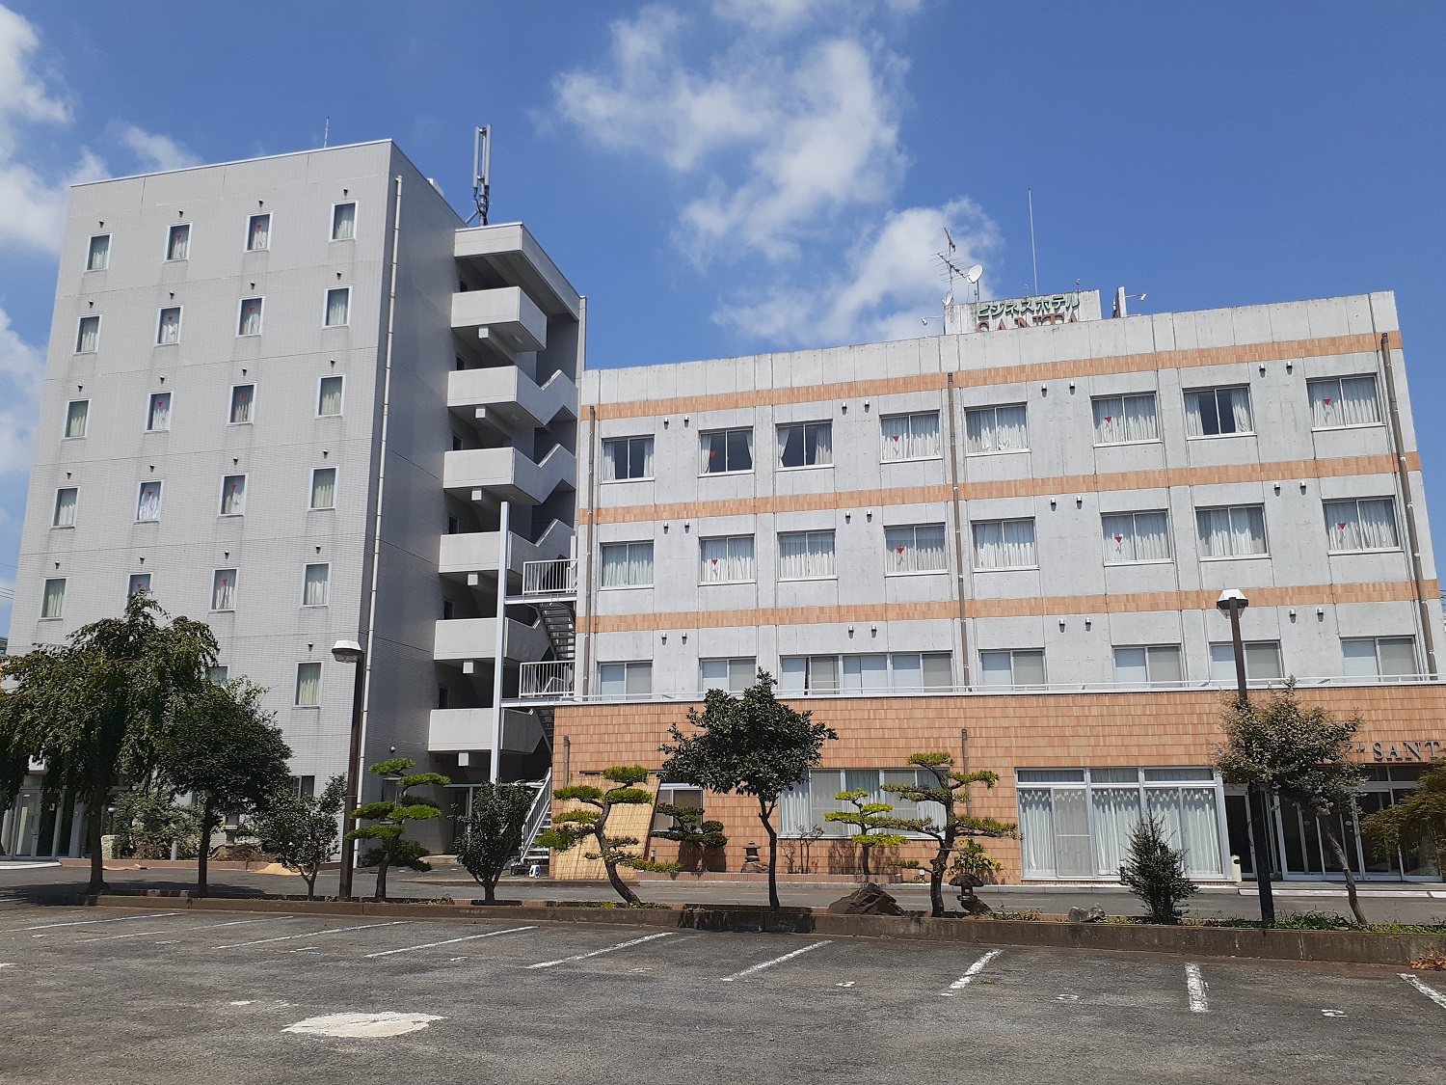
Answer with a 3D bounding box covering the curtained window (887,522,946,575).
[{"bbox_3d":[5.182,0.195,30.241,1.602,1.329,0.150,-3,-13,13],"label":"curtained window"}]

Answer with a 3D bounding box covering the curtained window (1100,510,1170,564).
[{"bbox_3d":[10.165,-0.116,27.755,1.579,1.321,0.150,-3,-14,13],"label":"curtained window"}]

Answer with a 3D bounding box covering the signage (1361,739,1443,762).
[{"bbox_3d":[14.817,4.504,24.435,1.651,0.422,0.100,-3,-13,13],"label":"signage"}]

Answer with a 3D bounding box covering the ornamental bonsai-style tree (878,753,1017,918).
[{"bbox_3d":[3.457,4.502,17.423,2.080,2.452,1.750,-3,-13,11],"label":"ornamental bonsai-style tree"}]

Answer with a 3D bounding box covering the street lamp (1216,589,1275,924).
[{"bbox_3d":[7.653,3.026,16.398,0.500,4.779,0.620,-6,-15,24],"label":"street lamp"}]

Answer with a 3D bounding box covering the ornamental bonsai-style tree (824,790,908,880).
[{"bbox_3d":[3.332,6.784,26.289,1.929,2.014,1.389,-3,-14,13],"label":"ornamental bonsai-style tree"}]

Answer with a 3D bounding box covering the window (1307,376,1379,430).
[{"bbox_3d":[15.118,-3.389,27.415,1.597,1.349,0.150,-3,-14,14],"label":"window"}]

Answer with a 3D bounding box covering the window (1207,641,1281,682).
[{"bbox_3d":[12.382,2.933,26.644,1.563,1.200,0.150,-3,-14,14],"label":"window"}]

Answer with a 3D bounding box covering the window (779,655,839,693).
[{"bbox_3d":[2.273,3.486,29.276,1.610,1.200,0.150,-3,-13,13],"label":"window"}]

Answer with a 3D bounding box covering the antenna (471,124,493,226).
[{"bbox_3d":[-9.754,-14.712,45.888,0.750,5.007,0.650,-3,-13,12],"label":"antenna"}]

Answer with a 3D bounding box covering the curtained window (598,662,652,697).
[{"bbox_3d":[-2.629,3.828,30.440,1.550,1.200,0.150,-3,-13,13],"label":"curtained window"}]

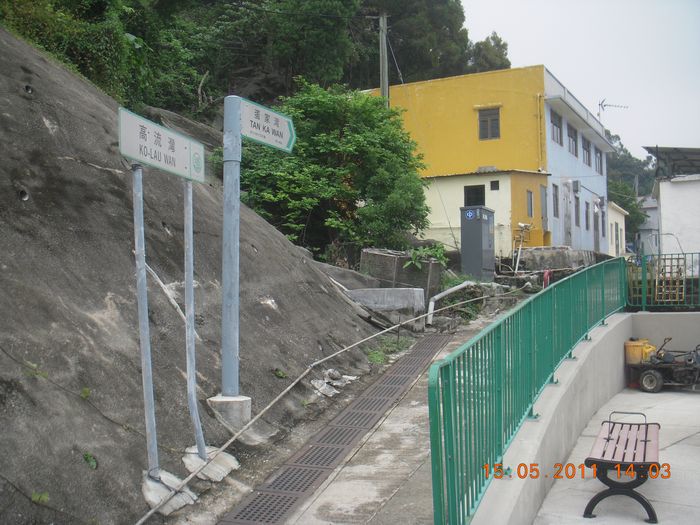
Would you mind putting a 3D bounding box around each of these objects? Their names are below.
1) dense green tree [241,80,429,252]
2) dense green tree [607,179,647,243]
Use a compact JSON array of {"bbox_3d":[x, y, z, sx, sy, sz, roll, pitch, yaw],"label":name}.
[{"bbox_3d":[-0.363,-2.225,18.000,4.300,4.100,4.000,0,-4,0],"label":"dense green tree"},{"bbox_3d":[17.377,-3.188,49.000,3.600,4.600,3.500,0,-4,0],"label":"dense green tree"}]

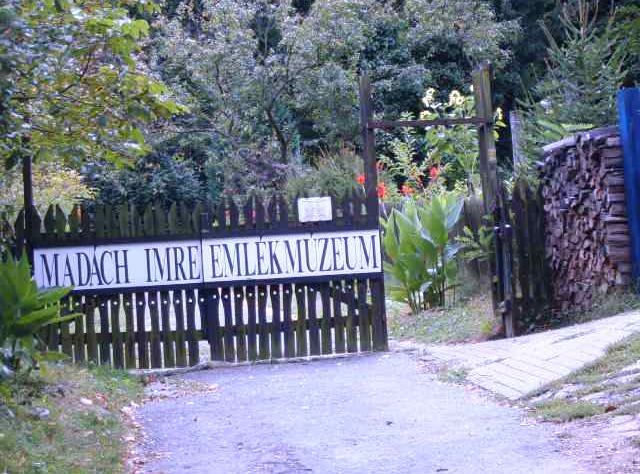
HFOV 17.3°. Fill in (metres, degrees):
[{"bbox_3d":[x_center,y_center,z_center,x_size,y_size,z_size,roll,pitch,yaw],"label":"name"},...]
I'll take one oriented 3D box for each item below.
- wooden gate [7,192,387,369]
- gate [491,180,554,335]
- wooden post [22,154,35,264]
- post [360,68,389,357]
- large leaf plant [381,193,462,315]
[{"bbox_3d":[-1.132,0.400,19.400,3.420,1.500,0.120,-3,1,-6],"label":"wooden gate"},{"bbox_3d":[1.912,0.203,19.900,0.600,1.400,0.130,-4,1,-28],"label":"gate"},{"bbox_3d":[-2.653,0.161,19.350,0.100,2.200,0.100,-3,1,-6],"label":"wooden post"},{"bbox_3d":[0.503,-0.219,19.650,0.115,2.550,0.110,-3,1,-6],"label":"post"},{"bbox_3d":[1.060,0.171,21.800,0.800,1.200,0.750,-3,1,0],"label":"large leaf plant"}]

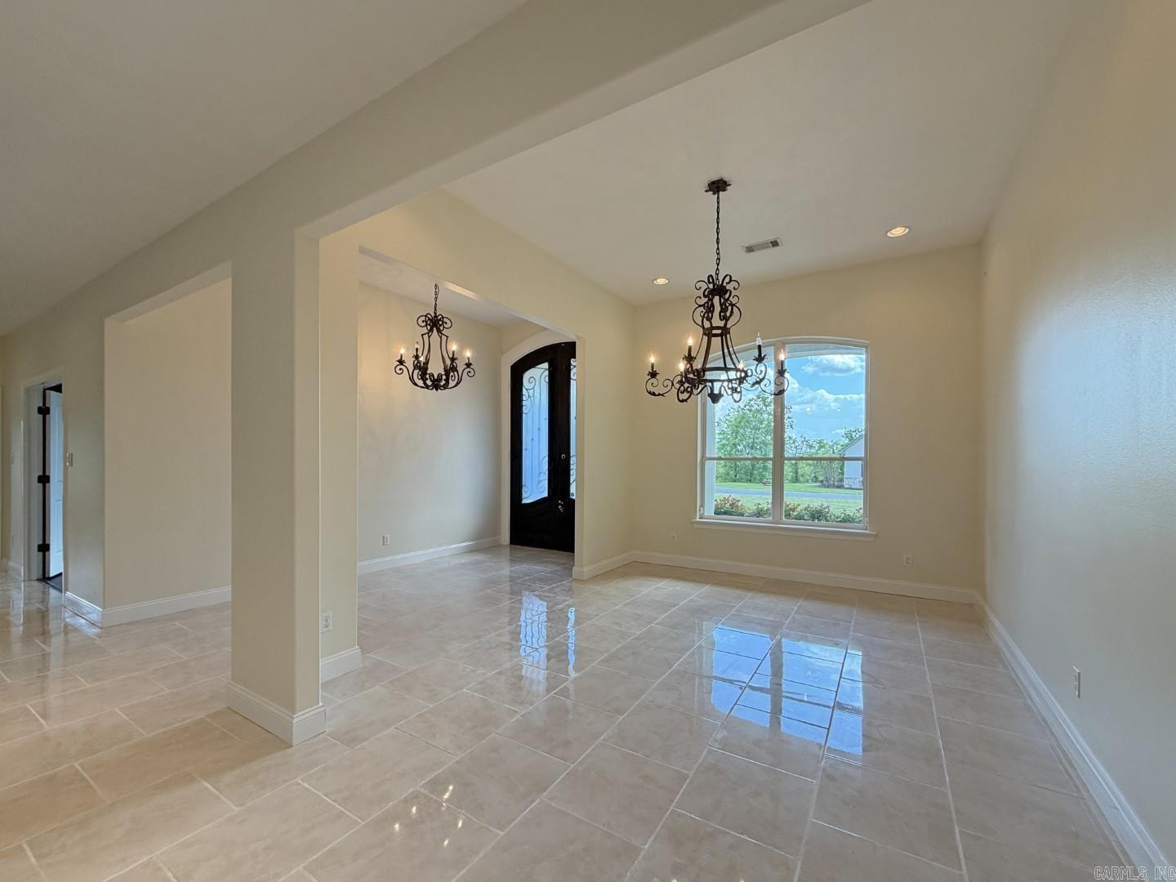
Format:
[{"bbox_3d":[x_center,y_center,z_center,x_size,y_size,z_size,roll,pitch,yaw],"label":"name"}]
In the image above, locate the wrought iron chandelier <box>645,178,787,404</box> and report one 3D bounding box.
[{"bbox_3d":[0.912,-1.044,3.376,0.965,1.562,0.965,-2,-3,32],"label":"wrought iron chandelier"}]

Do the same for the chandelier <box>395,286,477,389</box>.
[{"bbox_3d":[-1.576,-1.154,4.904,0.781,1.285,0.781,-2,-3,32],"label":"chandelier"}]

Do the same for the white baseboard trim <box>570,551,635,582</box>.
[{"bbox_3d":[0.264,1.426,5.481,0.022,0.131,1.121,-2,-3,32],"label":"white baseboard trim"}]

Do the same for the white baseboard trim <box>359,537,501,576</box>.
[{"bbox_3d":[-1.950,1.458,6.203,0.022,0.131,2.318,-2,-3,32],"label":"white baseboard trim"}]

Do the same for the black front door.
[{"bbox_3d":[-0.406,0.075,6.806,1.787,2.943,0.065,-2,-3,32],"label":"black front door"}]

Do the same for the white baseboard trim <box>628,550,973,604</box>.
[{"bbox_3d":[1.983,1.408,5.059,3.339,0.131,0.022,-2,-3,32],"label":"white baseboard trim"}]

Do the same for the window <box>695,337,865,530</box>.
[{"bbox_3d":[2.032,-0.084,5.141,1.714,1.972,0.100,-2,-3,32],"label":"window"}]

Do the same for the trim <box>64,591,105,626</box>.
[{"bbox_3d":[-4.115,1.361,3.882,1.047,0.131,0.022,-2,-3,32],"label":"trim"}]

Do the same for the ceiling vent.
[{"bbox_3d":[1.588,-1.788,4.356,0.330,0.019,0.170,-2,-3,32],"label":"ceiling vent"}]

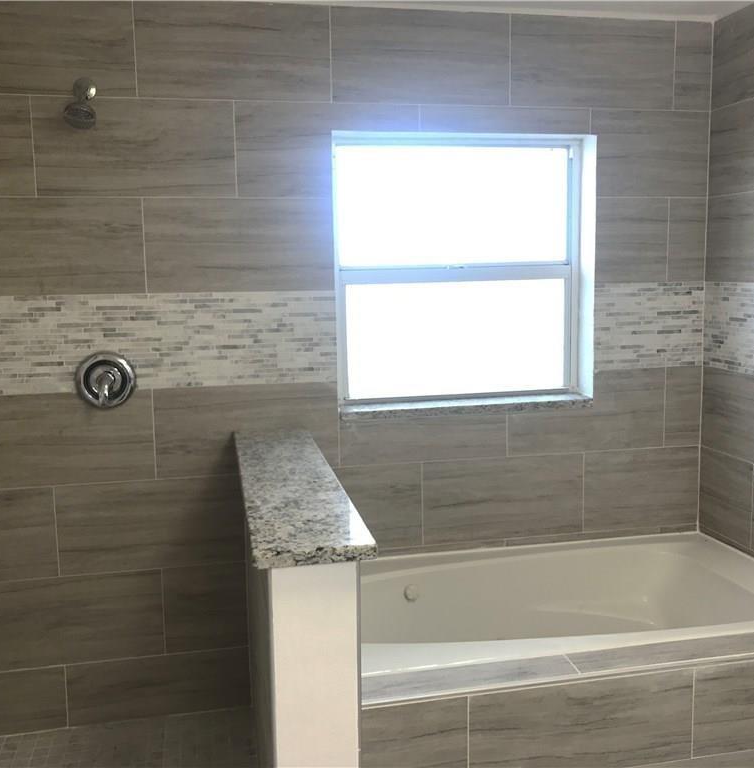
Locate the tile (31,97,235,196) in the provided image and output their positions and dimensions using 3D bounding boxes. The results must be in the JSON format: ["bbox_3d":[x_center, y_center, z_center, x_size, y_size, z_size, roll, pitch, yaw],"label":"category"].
[{"bbox_3d":[-0.745,-0.734,2.576,0.602,0.298,0.010,-2,7,-11],"label":"tile"}]

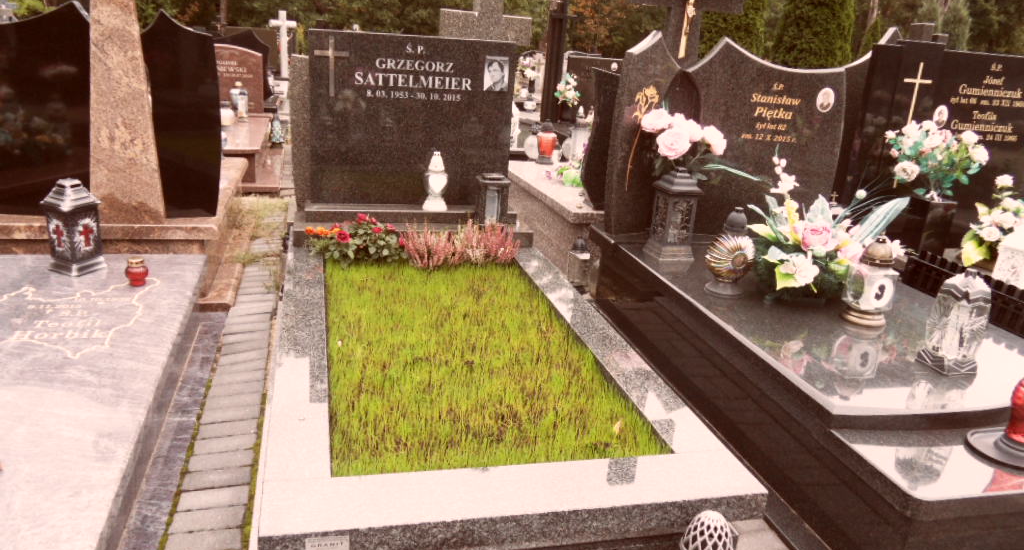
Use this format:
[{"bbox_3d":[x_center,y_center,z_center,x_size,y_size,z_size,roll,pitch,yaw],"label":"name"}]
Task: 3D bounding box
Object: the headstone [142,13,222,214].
[{"bbox_3d":[-1.504,-0.726,3.285,0.310,0.925,0.080,-1,18,-15],"label":"headstone"}]

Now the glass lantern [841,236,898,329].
[{"bbox_3d":[1.276,0.021,2.509,0.145,0.300,0.145,-1,18,-13],"label":"glass lantern"}]

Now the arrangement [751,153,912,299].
[{"bbox_3d":[1.241,-0.196,2.841,0.620,0.504,0.357,0,18,-15],"label":"arrangement"}]

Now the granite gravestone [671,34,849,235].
[{"bbox_3d":[1.246,-0.655,3.515,0.893,0.933,0.094,0,18,-15],"label":"granite gravestone"}]

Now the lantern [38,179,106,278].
[{"bbox_3d":[-1.853,-0.214,2.998,0.155,0.385,0.155,11,19,21],"label":"lantern"}]

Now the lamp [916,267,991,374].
[{"bbox_3d":[1.398,0.141,2.201,0.140,0.300,0.135,0,18,-12],"label":"lamp"}]

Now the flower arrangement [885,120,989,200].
[{"bbox_3d":[1.861,-0.511,3.124,0.400,0.335,0.380,-1,18,-15],"label":"flower arrangement"}]

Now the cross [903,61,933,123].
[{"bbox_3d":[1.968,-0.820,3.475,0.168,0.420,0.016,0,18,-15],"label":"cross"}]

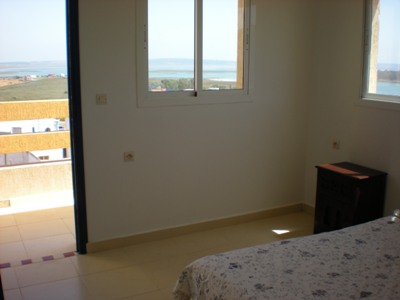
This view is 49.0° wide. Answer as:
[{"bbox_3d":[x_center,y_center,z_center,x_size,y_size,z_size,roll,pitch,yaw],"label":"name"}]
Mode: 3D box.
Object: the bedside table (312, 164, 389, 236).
[{"bbox_3d":[1.267,0.474,3.740,0.357,0.622,0.478,-6,13,-28],"label":"bedside table"}]

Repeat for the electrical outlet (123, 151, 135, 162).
[{"bbox_3d":[-0.561,0.055,3.492,0.081,0.081,0.012,-6,13,-28],"label":"electrical outlet"}]

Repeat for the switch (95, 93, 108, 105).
[{"bbox_3d":[-0.738,-0.380,3.299,0.081,0.081,0.012,-6,13,-28],"label":"switch"}]

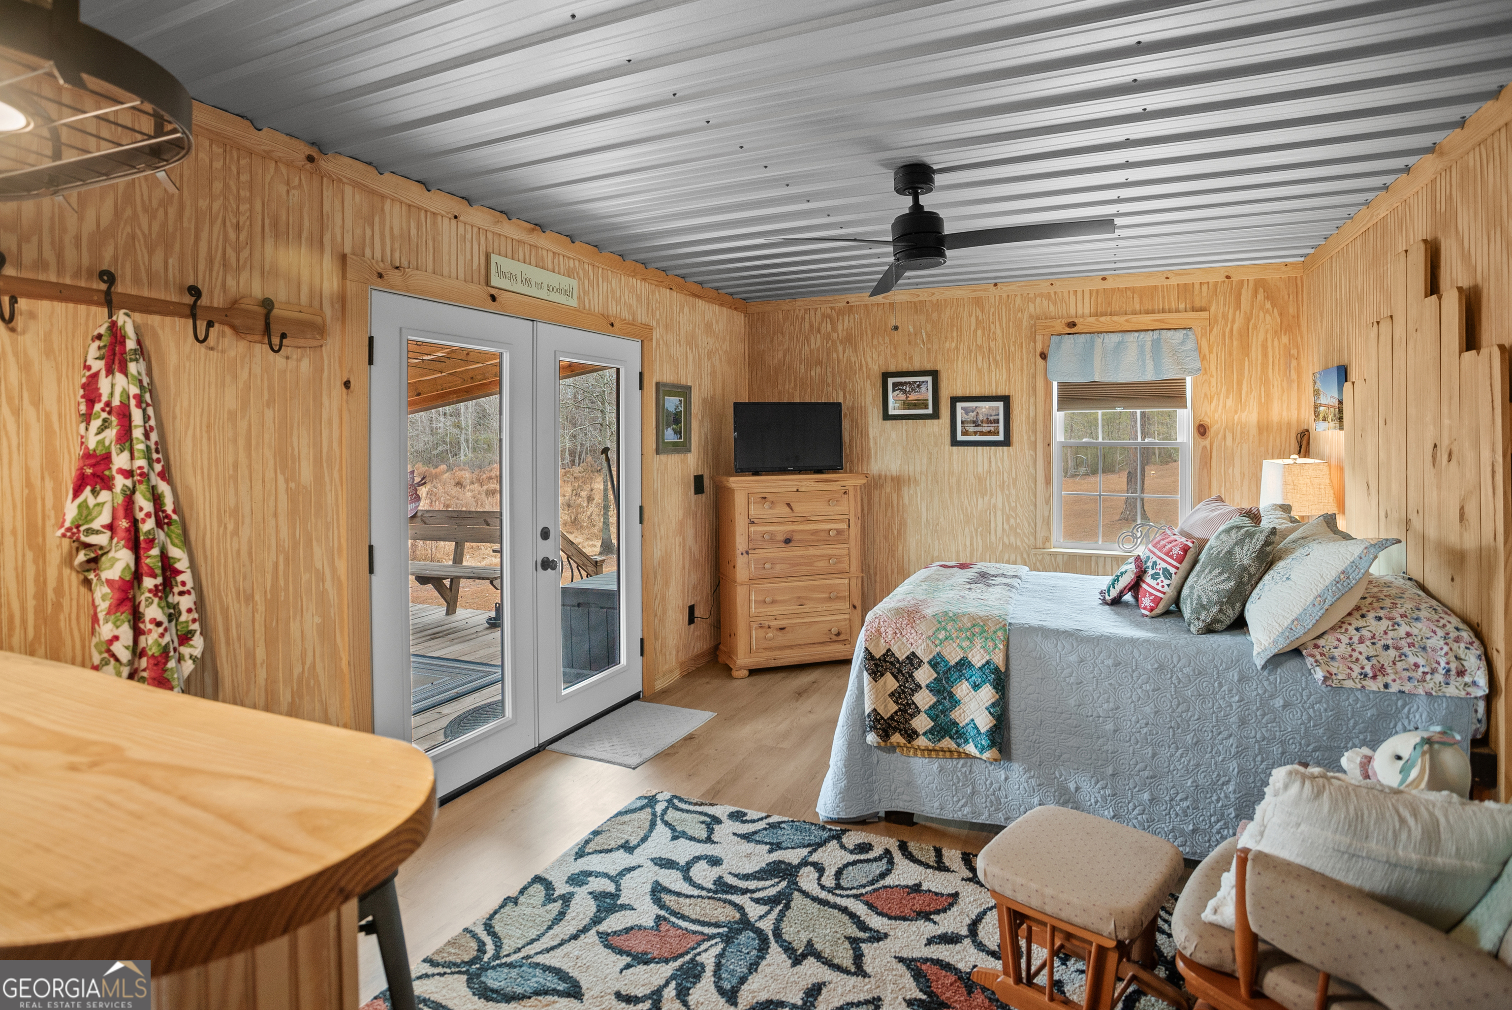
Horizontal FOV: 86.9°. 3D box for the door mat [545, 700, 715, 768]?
[{"bbox_3d":[-0.620,1.154,4.110,0.500,0.012,0.780,2,4,24],"label":"door mat"}]

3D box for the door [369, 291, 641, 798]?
[{"bbox_3d":[-1.050,0.149,3.830,0.060,2.040,1.830,2,4,24],"label":"door"}]

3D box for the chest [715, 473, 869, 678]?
[{"bbox_3d":[0.213,0.421,5.360,0.950,1.250,0.470,-1,4,-19],"label":"chest"}]

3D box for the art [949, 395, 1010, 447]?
[{"bbox_3d":[1.471,-0.544,5.226,0.379,0.325,0.025,2,6,24],"label":"art"}]

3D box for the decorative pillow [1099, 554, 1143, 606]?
[{"bbox_3d":[1.614,0.332,3.518,0.090,0.220,0.270,37,12,8],"label":"decorative pillow"}]

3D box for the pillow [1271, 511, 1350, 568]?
[{"bbox_3d":[1.991,0.209,2.923,0.180,0.480,0.580,39,13,8],"label":"pillow"}]

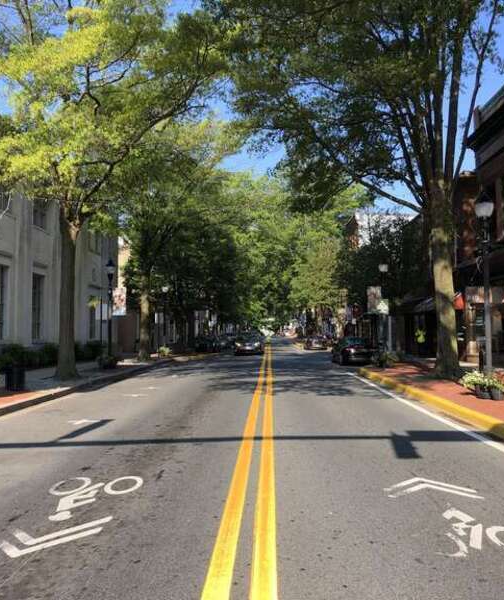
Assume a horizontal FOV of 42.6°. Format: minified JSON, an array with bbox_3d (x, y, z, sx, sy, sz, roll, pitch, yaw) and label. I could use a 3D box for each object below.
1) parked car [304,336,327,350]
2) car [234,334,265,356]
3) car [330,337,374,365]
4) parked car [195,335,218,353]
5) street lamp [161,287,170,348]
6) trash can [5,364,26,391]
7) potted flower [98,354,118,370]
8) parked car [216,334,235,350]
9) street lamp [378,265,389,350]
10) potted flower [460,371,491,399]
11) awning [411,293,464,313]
[{"bbox_3d":[6.044,3.984,61.046,1.800,1.420,4.500,0,-3,2],"label":"parked car"},{"bbox_3d":[-0.206,3.366,48.446,1.830,1.480,4.600,0,-3,2],"label":"car"},{"bbox_3d":[5.354,2.666,34.300,1.820,1.480,4.600,0,-3,2],"label":"car"},{"bbox_3d":[-3.616,3.512,52.000,1.820,1.480,4.600,0,-3,2],"label":"parked car"},{"bbox_3d":[-5.547,1.218,41.500,0.480,4.880,0.480,0,-3,2],"label":"street lamp"},{"bbox_3d":[-6.834,2.263,18.700,0.620,0.820,0.620,0,-3,0],"label":"trash can"},{"bbox_3d":[-6.209,2.665,28.000,0.850,0.670,0.800,0,-3,2],"label":"potted flower"},{"bbox_3d":[-2.634,3.955,59.800,1.820,1.460,4.600,0,-3,2],"label":"parked car"},{"bbox_3d":[5.812,0.527,28.600,0.480,4.880,0.480,0,-3,2],"label":"street lamp"},{"bbox_3d":[5.284,2.010,15.300,0.760,0.660,0.720,0,-3,2],"label":"potted flower"},{"bbox_3d":[10.634,0.174,37.500,1.300,1.000,7.000,0,-3,2],"label":"awning"}]

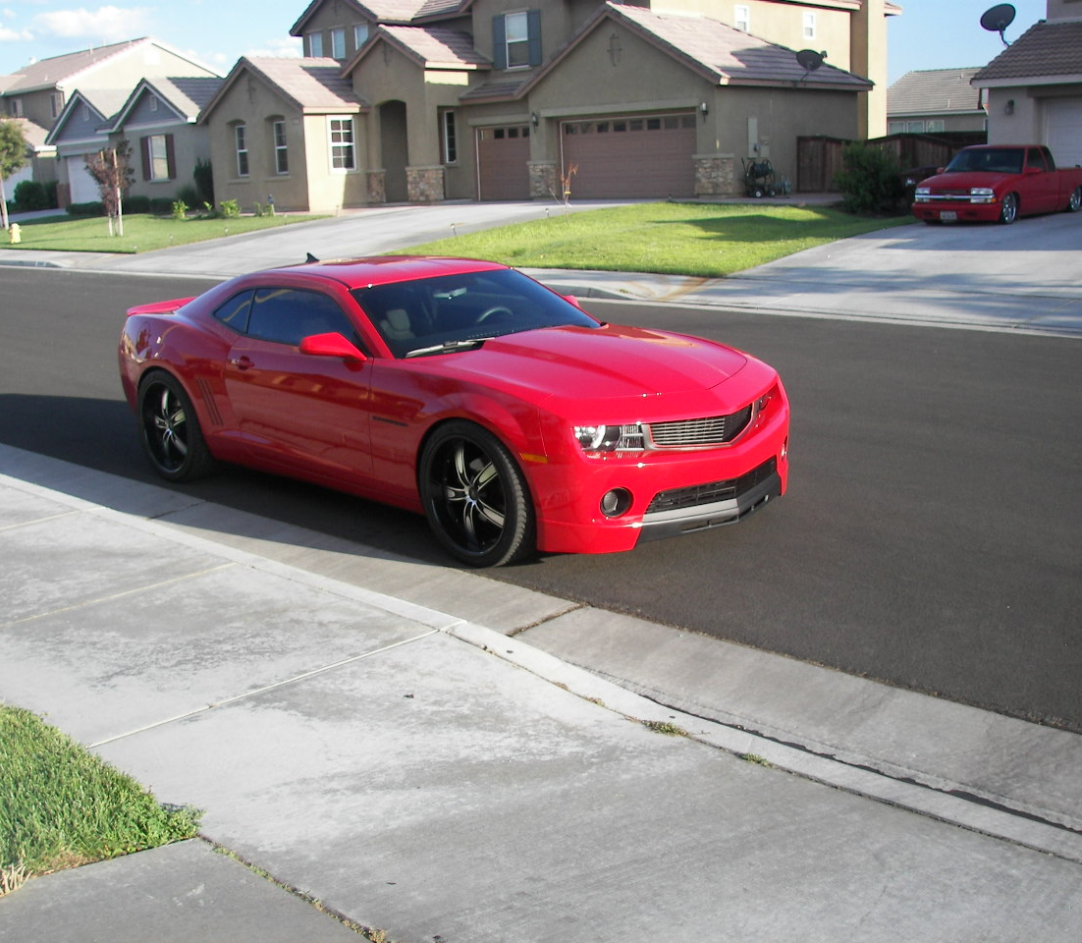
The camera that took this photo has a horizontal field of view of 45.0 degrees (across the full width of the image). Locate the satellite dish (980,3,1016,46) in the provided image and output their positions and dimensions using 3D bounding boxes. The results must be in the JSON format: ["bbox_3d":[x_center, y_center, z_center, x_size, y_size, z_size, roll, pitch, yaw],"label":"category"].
[{"bbox_3d":[10.488,-10.263,30.000,0.820,0.940,0.680,4,15,25],"label":"satellite dish"}]

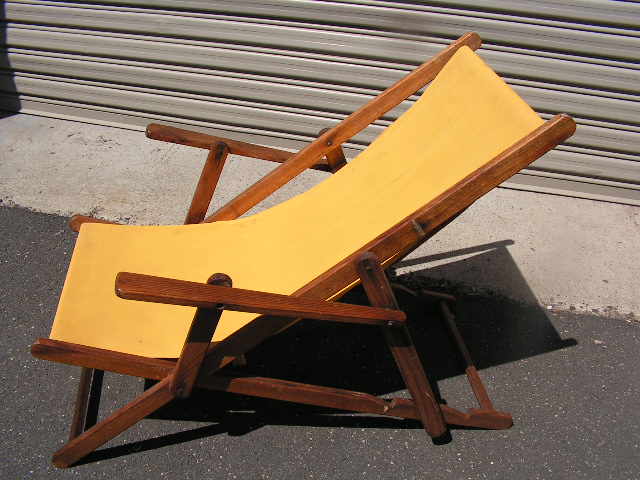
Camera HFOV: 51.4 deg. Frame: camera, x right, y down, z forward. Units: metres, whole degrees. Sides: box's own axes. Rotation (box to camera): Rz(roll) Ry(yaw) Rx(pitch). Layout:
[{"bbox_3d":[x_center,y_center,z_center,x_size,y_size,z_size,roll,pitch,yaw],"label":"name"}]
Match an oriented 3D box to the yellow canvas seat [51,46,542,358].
[{"bbox_3d":[-0.103,-0.101,1.517,0.990,0.568,0.440,-2,34,-8],"label":"yellow canvas seat"}]

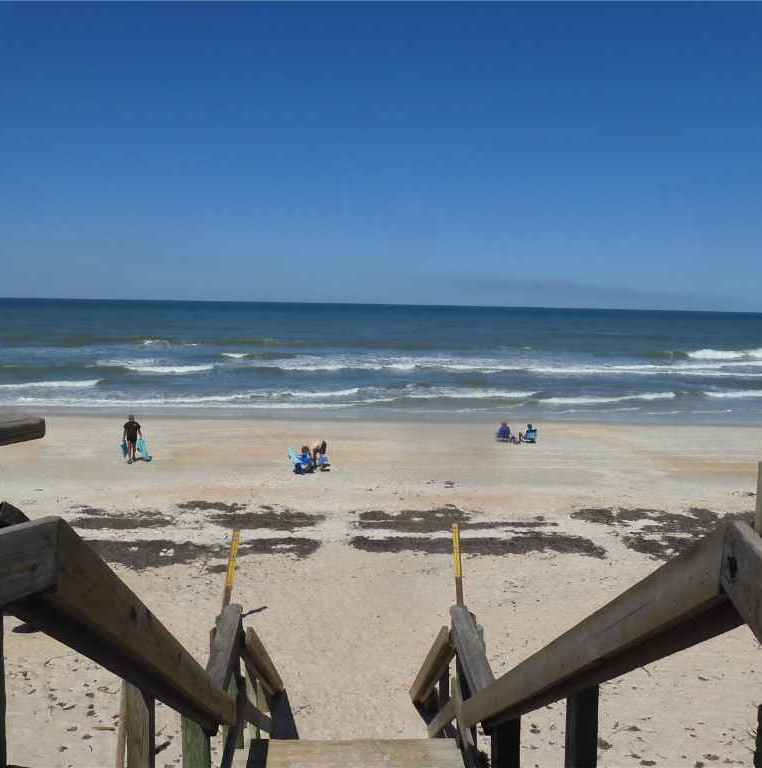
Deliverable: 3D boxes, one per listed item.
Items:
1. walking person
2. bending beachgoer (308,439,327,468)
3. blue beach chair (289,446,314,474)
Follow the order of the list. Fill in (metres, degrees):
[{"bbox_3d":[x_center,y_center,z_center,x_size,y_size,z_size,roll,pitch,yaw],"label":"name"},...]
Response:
[{"bbox_3d":[-9.177,2.038,26.194,0.700,1.740,0.500,0,6,-7],"label":"walking person"},{"bbox_3d":[-2.326,2.570,25.736,0.850,1.050,0.550,-1,7,-17],"label":"bending beachgoer"},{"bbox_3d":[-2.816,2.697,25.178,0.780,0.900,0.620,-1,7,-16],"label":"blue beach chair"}]

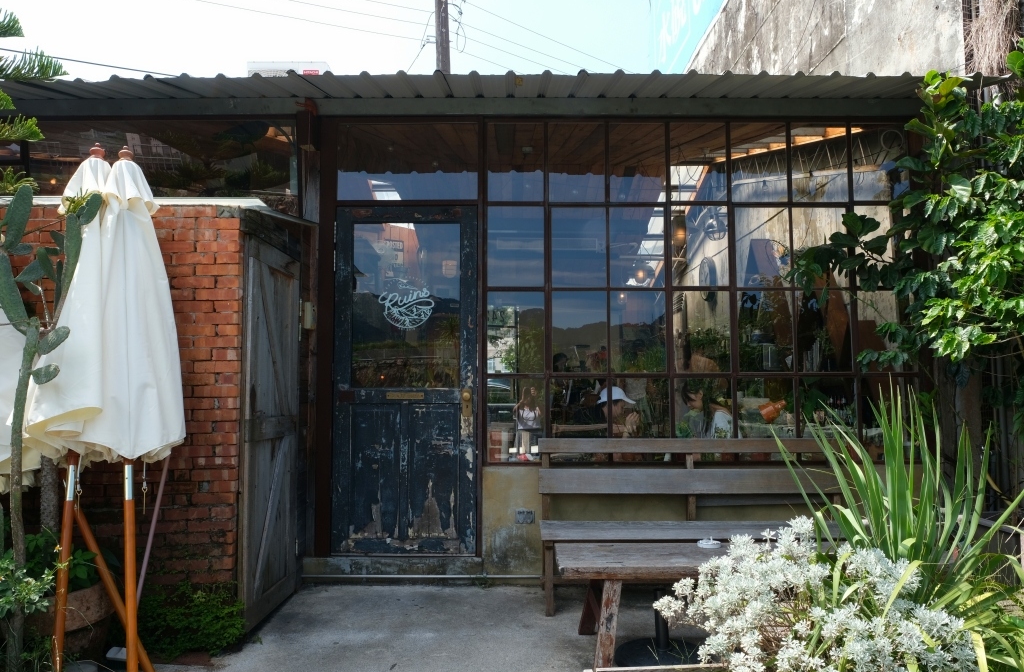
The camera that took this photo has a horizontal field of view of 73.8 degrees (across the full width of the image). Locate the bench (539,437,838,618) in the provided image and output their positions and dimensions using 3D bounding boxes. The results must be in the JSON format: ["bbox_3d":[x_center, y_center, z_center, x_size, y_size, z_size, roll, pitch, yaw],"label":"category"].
[{"bbox_3d":[1.065,1.050,3.859,1.830,0.900,0.520,0,-4,0],"label":"bench"}]

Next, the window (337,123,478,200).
[{"bbox_3d":[-0.676,-1.117,4.364,0.926,0.522,0.070,0,-4,0],"label":"window"}]

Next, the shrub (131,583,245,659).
[{"bbox_3d":[-1.550,1.318,3.210,0.570,0.290,0.340,0,-4,0],"label":"shrub"}]

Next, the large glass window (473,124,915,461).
[{"bbox_3d":[1.151,-0.293,4.309,2.707,2.212,0.080,0,-4,0],"label":"large glass window"}]

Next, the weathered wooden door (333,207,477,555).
[{"bbox_3d":[-0.676,0.265,4.272,0.921,2.171,0.060,0,-4,0],"label":"weathered wooden door"}]

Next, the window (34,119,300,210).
[{"bbox_3d":[-2.222,-1.081,4.361,1.740,0.619,0.070,0,-4,0],"label":"window"}]

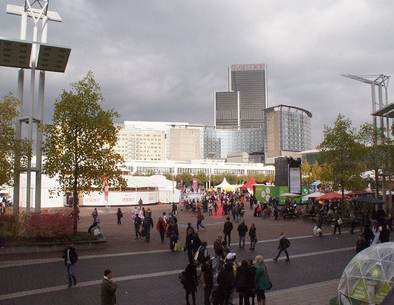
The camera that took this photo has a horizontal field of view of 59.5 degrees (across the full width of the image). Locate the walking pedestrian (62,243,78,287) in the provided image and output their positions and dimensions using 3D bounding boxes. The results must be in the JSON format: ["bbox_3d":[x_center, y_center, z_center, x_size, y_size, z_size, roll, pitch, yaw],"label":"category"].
[{"bbox_3d":[-5.160,4.587,14.047,0.580,1.750,0.500,-2,-5,26],"label":"walking pedestrian"}]

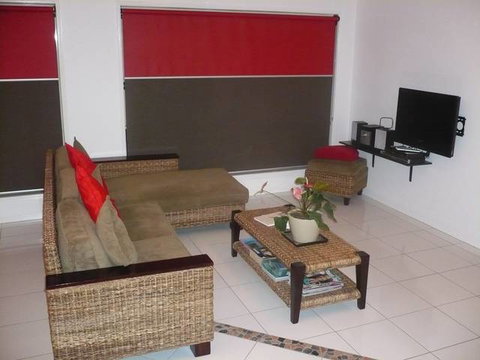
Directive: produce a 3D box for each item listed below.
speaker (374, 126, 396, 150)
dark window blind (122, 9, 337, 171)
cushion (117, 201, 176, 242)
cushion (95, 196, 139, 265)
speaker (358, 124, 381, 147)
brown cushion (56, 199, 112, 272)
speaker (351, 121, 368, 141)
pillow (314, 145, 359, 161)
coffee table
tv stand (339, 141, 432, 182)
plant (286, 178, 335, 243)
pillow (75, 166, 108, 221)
[{"bbox_3d":[1.560,-0.427,5.252,0.180,0.245,0.150,-10,18,-33],"label":"speaker"},{"bbox_3d":[-0.009,-0.901,5.309,2.453,1.757,0.070,-6,17,-22],"label":"dark window blind"},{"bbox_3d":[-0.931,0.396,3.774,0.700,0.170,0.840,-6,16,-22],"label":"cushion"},{"bbox_3d":[-0.752,0.285,2.989,0.180,0.430,0.410,-21,19,-9],"label":"cushion"},{"bbox_3d":[1.469,-0.475,5.368,0.180,0.245,0.220,-8,18,-29],"label":"speaker"},{"bbox_3d":[-0.920,0.365,2.859,0.200,0.360,0.680,-14,20,-20],"label":"brown cushion"},{"bbox_3d":[1.371,-0.519,5.480,0.170,0.260,0.140,-5,17,-19],"label":"speaker"},{"bbox_3d":[1.128,-0.315,5.525,0.420,0.140,0.420,12,20,34],"label":"pillow"},{"bbox_3d":[0.396,0.558,3.636,0.574,0.412,1.079,-5,17,-20],"label":"coffee table"},{"bbox_3d":[1.514,-0.190,5.331,0.260,0.260,1.270,-6,16,-22],"label":"tv stand"},{"bbox_3d":[0.463,0.194,3.349,0.380,0.450,0.370,3,15,8],"label":"plant"},{"bbox_3d":[-1.027,0.135,3.436,0.170,0.440,0.420,-27,20,-6],"label":"pillow"}]

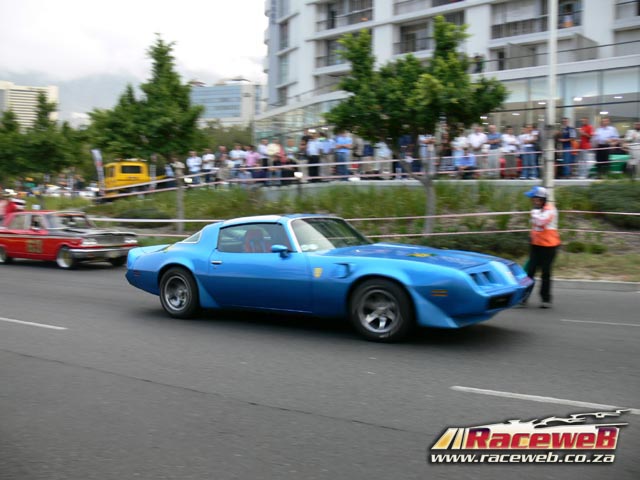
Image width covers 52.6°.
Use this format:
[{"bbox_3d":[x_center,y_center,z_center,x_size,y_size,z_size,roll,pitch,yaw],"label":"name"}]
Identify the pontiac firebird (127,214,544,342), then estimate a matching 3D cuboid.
[{"bbox_3d":[-0.090,0.325,7.730,5.030,1.260,1.870,1,3,35],"label":"pontiac firebird"}]

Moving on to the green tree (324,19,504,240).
[{"bbox_3d":[2.170,-2.526,14.400,4.000,4.900,3.800,0,2,0],"label":"green tree"}]

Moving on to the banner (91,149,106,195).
[{"bbox_3d":[-9.413,-2.869,27.500,0.650,2.050,0.150,-1,3,-18],"label":"banner"}]

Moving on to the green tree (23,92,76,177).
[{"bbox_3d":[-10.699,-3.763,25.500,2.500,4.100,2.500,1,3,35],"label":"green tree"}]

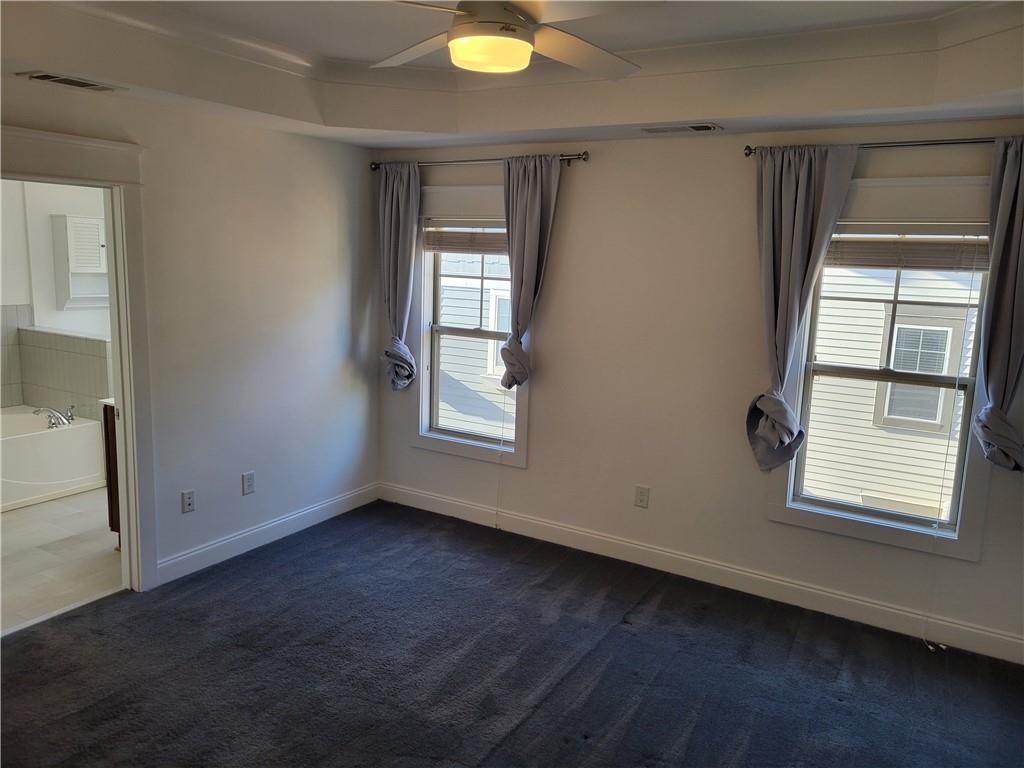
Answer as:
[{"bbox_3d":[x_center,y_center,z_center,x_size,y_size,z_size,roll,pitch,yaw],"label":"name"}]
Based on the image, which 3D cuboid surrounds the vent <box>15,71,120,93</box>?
[{"bbox_3d":[-1.754,-1.213,3.094,0.160,0.020,0.370,8,12,31],"label":"vent"}]

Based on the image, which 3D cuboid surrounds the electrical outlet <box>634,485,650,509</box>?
[{"bbox_3d":[0.742,0.649,4.407,0.080,0.120,0.012,8,12,31],"label":"electrical outlet"}]

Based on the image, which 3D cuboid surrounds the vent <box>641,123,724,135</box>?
[{"bbox_3d":[0.836,-1.275,3.845,0.380,0.020,0.170,8,12,31],"label":"vent"}]

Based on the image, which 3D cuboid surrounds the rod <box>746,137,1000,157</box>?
[{"bbox_3d":[1.744,-1.055,3.401,1.430,0.050,0.070,8,12,31],"label":"rod"}]

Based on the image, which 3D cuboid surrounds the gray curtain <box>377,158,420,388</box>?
[{"bbox_3d":[-0.741,-0.693,5.021,0.345,1.470,0.150,8,12,31],"label":"gray curtain"}]

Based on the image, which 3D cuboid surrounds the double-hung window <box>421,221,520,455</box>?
[{"bbox_3d":[-0.247,-0.326,4.966,0.765,1.445,0.140,8,12,31],"label":"double-hung window"}]

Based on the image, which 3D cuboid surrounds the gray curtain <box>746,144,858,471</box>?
[{"bbox_3d":[1.358,-0.348,3.749,0.460,1.570,0.170,8,12,31],"label":"gray curtain"}]

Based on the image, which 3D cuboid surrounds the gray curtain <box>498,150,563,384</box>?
[{"bbox_3d":[0.098,-0.631,4.500,0.380,1.360,0.150,8,12,31],"label":"gray curtain"}]

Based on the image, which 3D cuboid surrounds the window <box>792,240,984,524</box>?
[{"bbox_3d":[1.806,-0.028,3.720,0.775,1.405,0.130,8,12,31],"label":"window"}]

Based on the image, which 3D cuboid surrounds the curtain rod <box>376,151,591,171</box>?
[{"bbox_3d":[-0.252,-1.332,4.620,1.570,0.050,0.070,8,12,31],"label":"curtain rod"}]

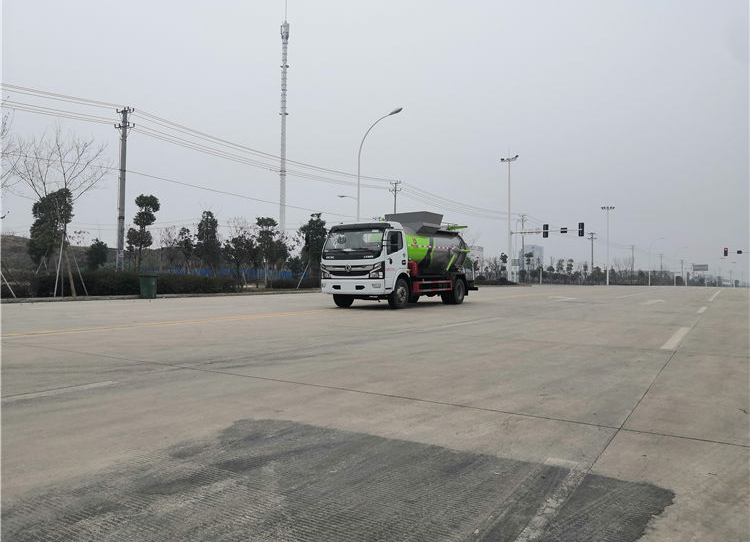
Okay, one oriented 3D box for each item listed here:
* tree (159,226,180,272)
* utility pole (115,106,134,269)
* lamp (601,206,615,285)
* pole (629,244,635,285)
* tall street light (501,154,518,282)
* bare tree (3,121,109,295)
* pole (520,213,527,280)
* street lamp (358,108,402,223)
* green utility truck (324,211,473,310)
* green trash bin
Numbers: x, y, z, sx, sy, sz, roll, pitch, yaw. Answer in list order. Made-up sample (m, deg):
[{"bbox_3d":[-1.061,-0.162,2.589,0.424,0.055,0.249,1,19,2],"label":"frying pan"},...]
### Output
[{"bbox_3d":[-10.912,-0.571,31.011,1.250,3.530,1.250,1,-1,-19],"label":"tree"},{"bbox_3d":[-13.160,-3.684,30.550,1.500,9.800,0.350,0,-1,32],"label":"utility pole"},{"bbox_3d":[43.087,-4.592,108.080,2.200,14.490,2.200,0,-1,32],"label":"lamp"},{"bbox_3d":[66.526,-1.605,151.052,1.500,10.230,0.400,0,-1,32],"label":"pole"},{"bbox_3d":[15.235,-5.563,65.583,2.000,14.820,1.600,0,-1,32],"label":"tall street light"},{"bbox_3d":[-12.139,-2.342,22.432,3.800,6.730,3.700,1,-1,-28],"label":"bare tree"},{"bbox_3d":[21.044,-2.992,83.053,1.600,10.360,0.380,0,-1,32],"label":"pole"},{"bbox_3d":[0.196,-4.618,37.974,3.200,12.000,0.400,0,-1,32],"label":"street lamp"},{"bbox_3d":[1.106,-0.398,18.798,2.200,3.000,6.800,0,-1,31],"label":"green utility truck"},{"bbox_3d":[-9.377,0.659,24.195,0.640,0.990,0.580,0,-1,32],"label":"green trash bin"}]

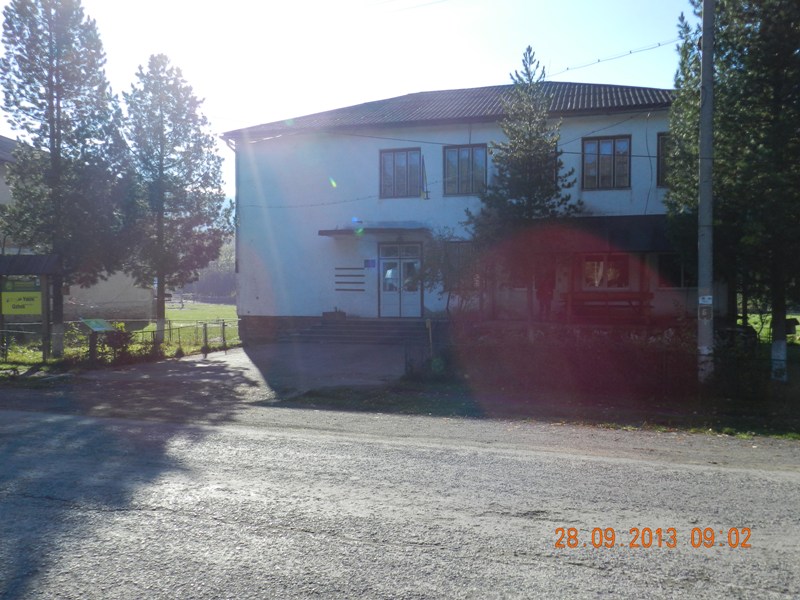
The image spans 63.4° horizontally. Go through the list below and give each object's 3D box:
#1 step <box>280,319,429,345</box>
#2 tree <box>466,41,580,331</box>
[{"bbox_3d":[-1.111,1.042,21.926,5.050,0.680,2.700,0,1,16],"label":"step"},{"bbox_3d":[3.190,-2.578,16.767,2.982,7.939,2.982,0,1,16],"label":"tree"}]

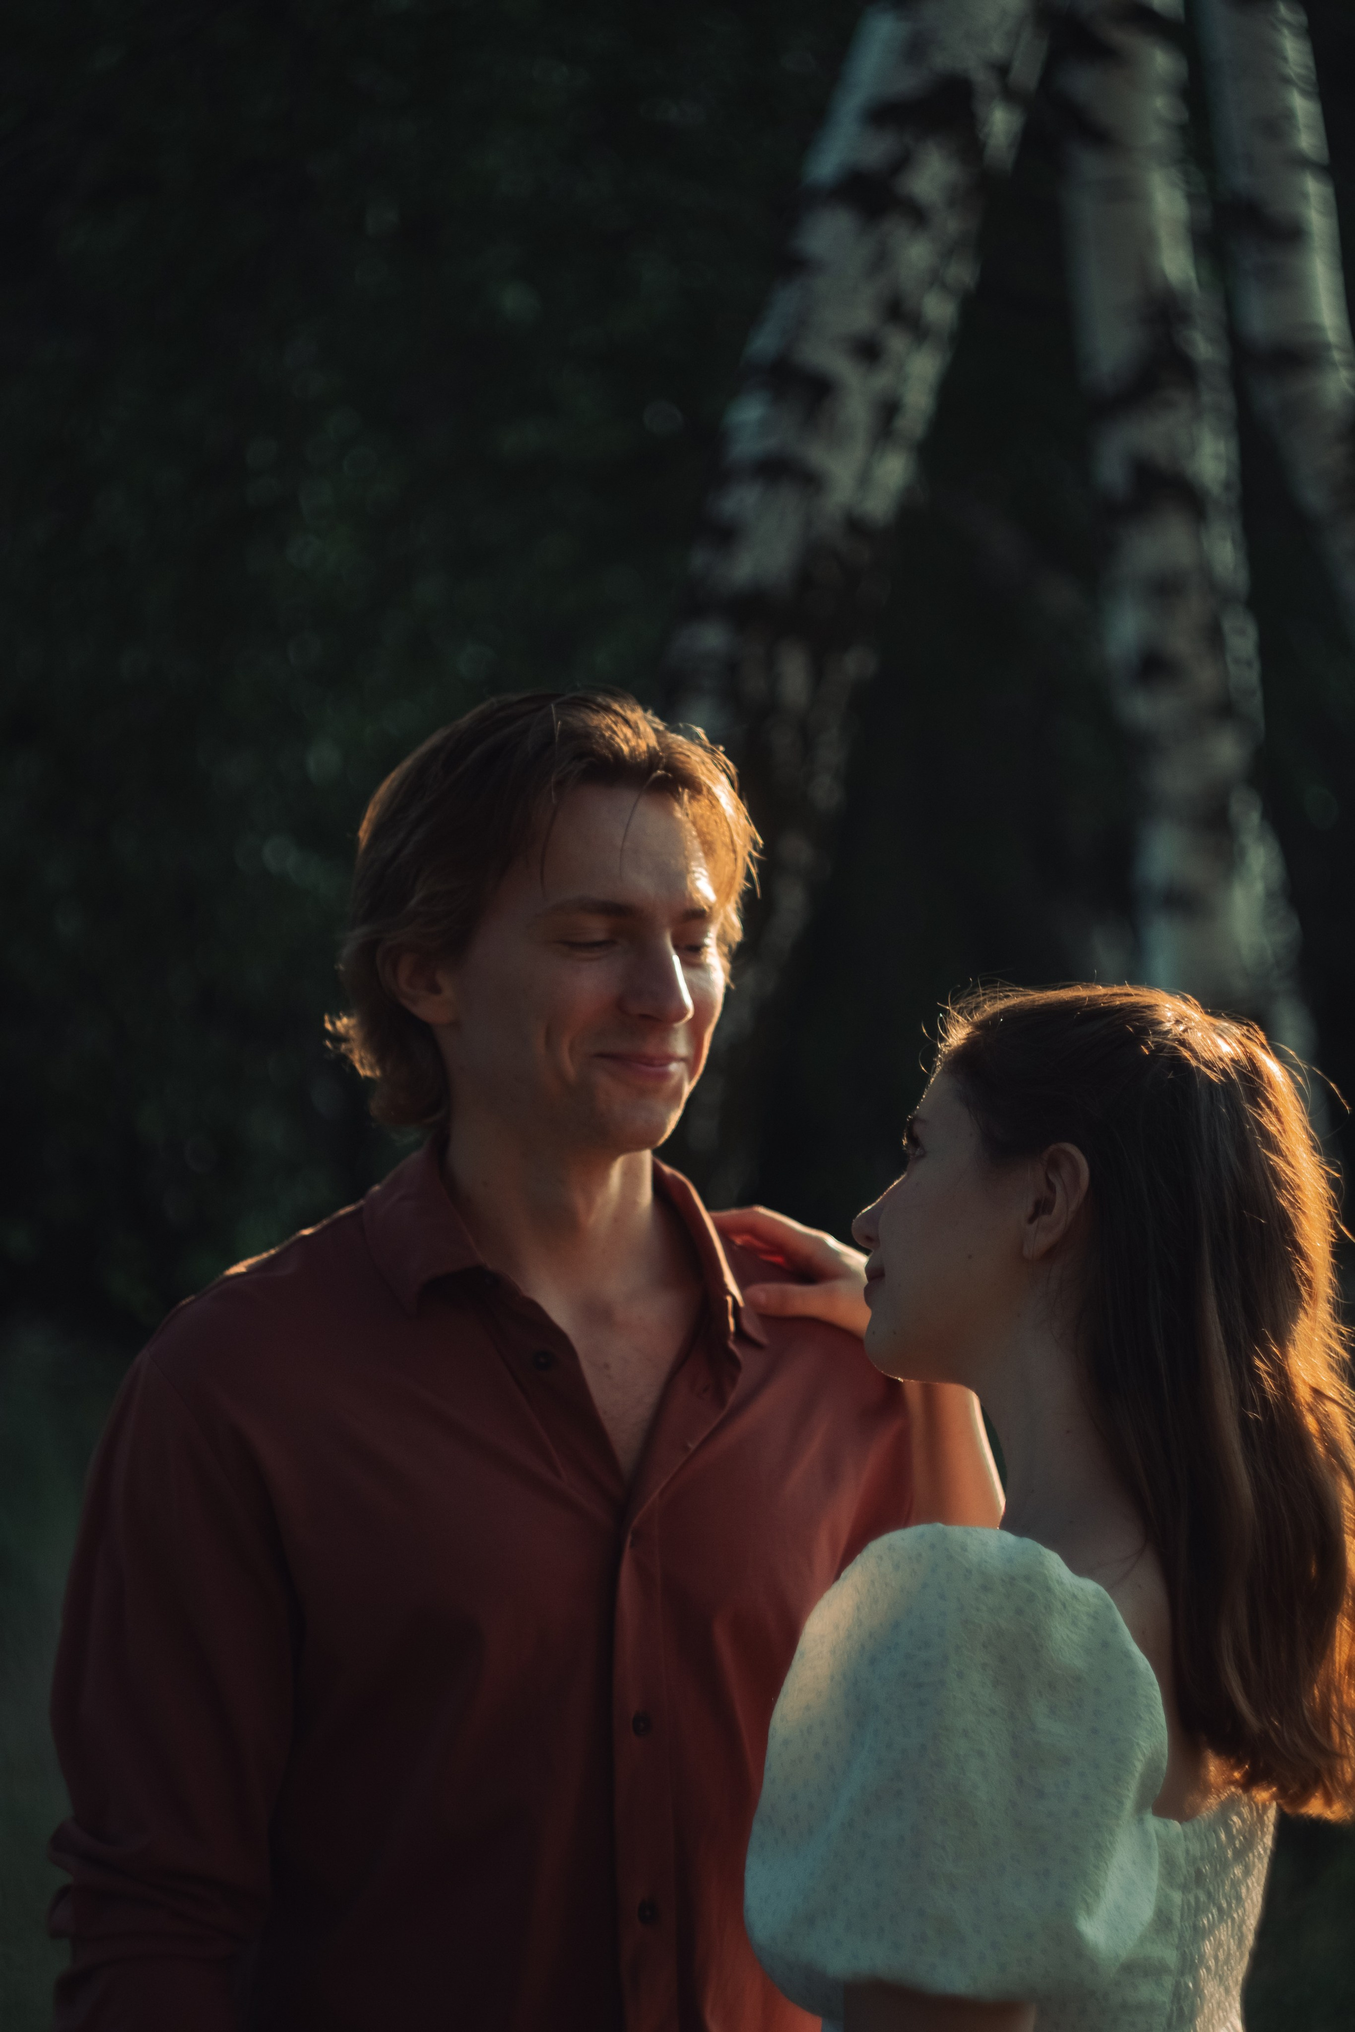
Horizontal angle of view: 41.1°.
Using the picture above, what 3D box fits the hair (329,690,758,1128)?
[{"bbox_3d":[-0.073,-0.061,1.040,0.200,0.245,0.240,0,7,-40],"label":"hair"}]

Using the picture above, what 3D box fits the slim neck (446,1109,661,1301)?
[{"bbox_3d":[-0.070,0.108,1.040,0.130,0.115,0.130,4,7,0],"label":"slim neck"}]

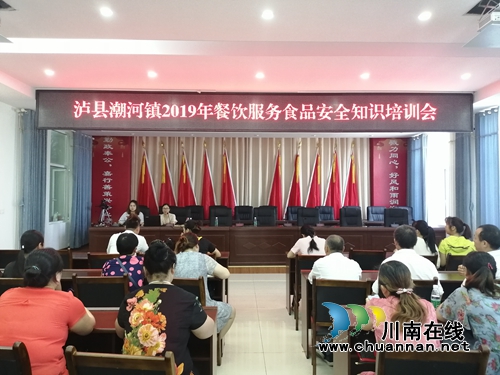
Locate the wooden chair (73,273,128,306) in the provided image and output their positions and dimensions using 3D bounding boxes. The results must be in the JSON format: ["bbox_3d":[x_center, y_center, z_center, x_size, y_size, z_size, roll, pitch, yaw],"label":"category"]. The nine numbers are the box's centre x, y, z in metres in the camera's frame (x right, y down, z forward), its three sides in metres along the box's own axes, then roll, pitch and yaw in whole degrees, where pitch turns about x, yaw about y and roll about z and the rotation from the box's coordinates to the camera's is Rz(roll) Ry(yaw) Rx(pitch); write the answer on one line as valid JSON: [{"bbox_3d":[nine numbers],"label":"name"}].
[{"bbox_3d":[-1.280,1.202,3.580,0.475,0.900,0.540,0,-2,-1],"label":"wooden chair"}]

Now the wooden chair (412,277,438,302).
[{"bbox_3d":[1.360,1.217,3.560,0.475,0.900,0.540,0,-2,-1],"label":"wooden chair"}]

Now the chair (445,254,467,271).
[{"bbox_3d":[2.615,1.276,5.000,0.475,0.900,0.540,1,-2,-5],"label":"chair"}]

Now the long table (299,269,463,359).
[{"bbox_3d":[1.426,1.224,3.728,1.750,0.760,0.480,0,-2,-1],"label":"long table"}]

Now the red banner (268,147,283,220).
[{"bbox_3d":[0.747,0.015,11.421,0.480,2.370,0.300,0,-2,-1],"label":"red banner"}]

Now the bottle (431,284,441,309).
[{"bbox_3d":[1.200,0.756,2.520,0.066,0.224,0.066,0,-2,-1],"label":"bottle"}]

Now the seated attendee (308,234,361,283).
[{"bbox_3d":[0.749,1.035,3.505,0.510,1.210,0.750,0,-2,-1],"label":"seated attendee"}]

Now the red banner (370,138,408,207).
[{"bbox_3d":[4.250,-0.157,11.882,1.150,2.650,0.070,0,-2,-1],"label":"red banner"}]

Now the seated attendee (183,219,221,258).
[{"bbox_3d":[-0.647,1.072,5.000,0.520,1.270,0.750,0,-2,-4],"label":"seated attendee"}]

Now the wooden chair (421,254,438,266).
[{"bbox_3d":[2.058,1.273,5.000,0.475,0.900,0.540,0,-2,-1],"label":"wooden chair"}]

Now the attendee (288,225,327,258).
[{"bbox_3d":[0.711,1.046,4.825,0.480,1.190,0.750,0,-2,-1],"label":"attendee"}]

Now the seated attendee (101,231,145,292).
[{"bbox_3d":[-1.089,1.026,3.500,0.480,1.220,0.740,0,-2,2],"label":"seated attendee"}]

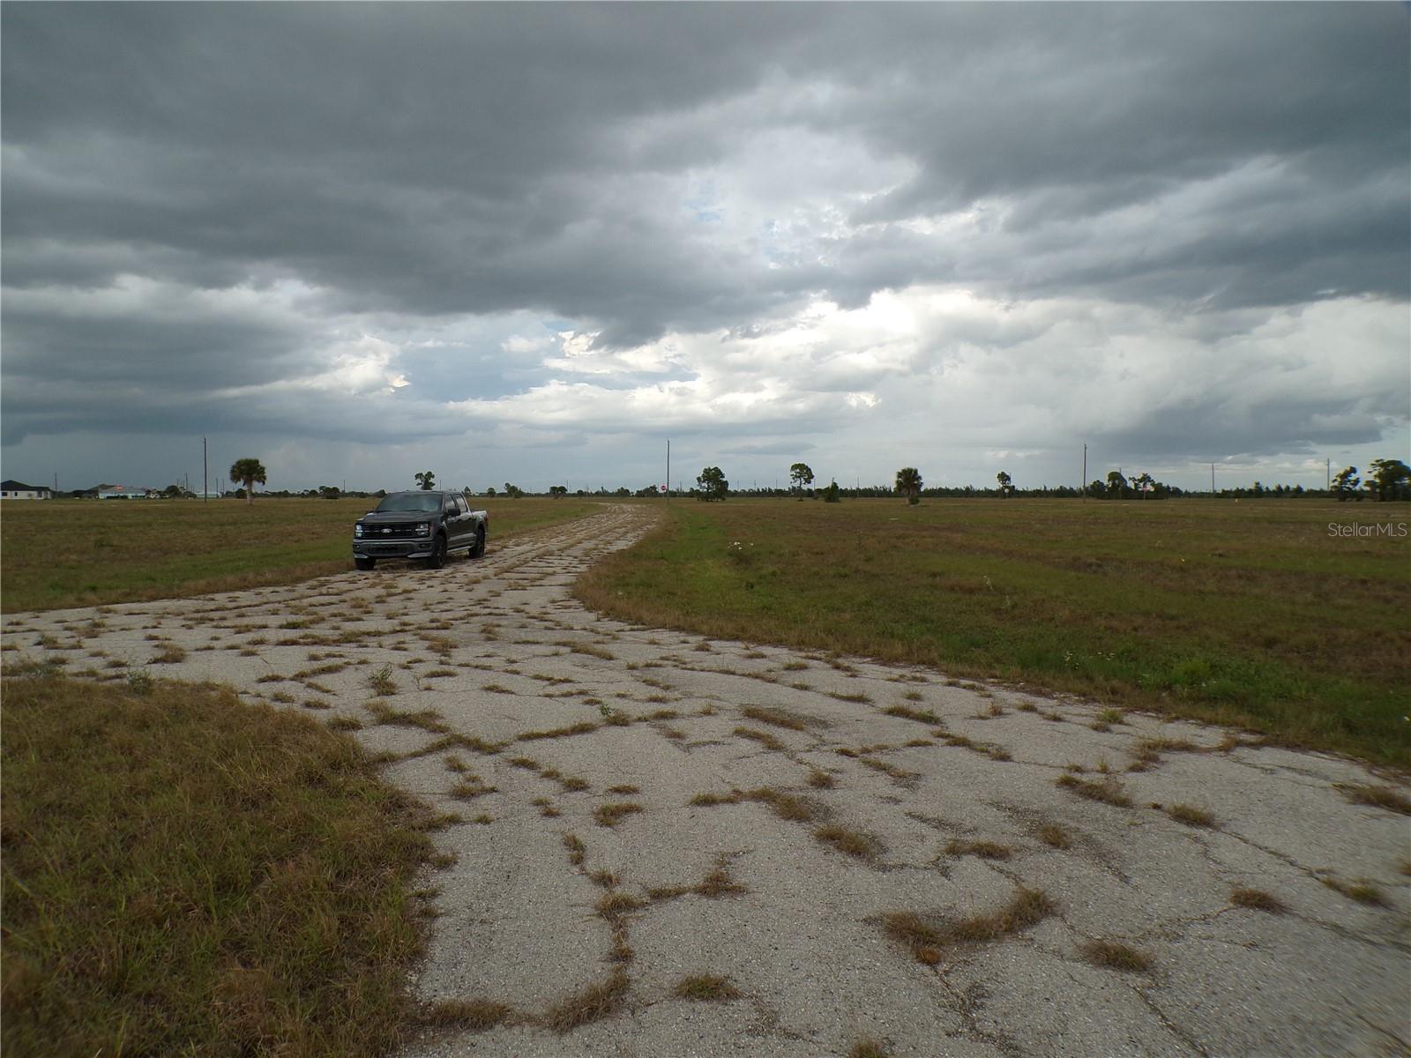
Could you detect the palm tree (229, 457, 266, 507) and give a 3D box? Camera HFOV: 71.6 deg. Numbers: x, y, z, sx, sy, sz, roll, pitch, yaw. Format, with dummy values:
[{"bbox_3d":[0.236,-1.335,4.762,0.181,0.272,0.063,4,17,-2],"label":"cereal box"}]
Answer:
[{"bbox_3d":[-52.760,-5.370,113.000,4.160,5.440,4.040,0,2,0],"label":"palm tree"}]

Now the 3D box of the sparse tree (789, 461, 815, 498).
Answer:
[{"bbox_3d":[16.210,-7.790,163.000,4.060,6.280,3.940,0,2,0],"label":"sparse tree"}]

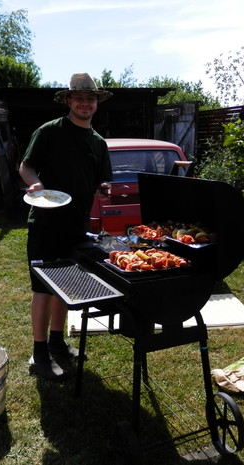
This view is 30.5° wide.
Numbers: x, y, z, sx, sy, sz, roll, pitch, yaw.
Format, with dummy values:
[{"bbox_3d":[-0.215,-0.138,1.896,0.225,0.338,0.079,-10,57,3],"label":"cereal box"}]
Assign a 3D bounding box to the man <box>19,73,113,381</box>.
[{"bbox_3d":[-0.367,-0.041,2.793,0.560,1.840,0.430,-6,12,-29],"label":"man"}]

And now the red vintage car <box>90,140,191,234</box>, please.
[{"bbox_3d":[-0.094,-0.613,6.896,1.580,1.480,4.000,-4,11,-17],"label":"red vintage car"}]

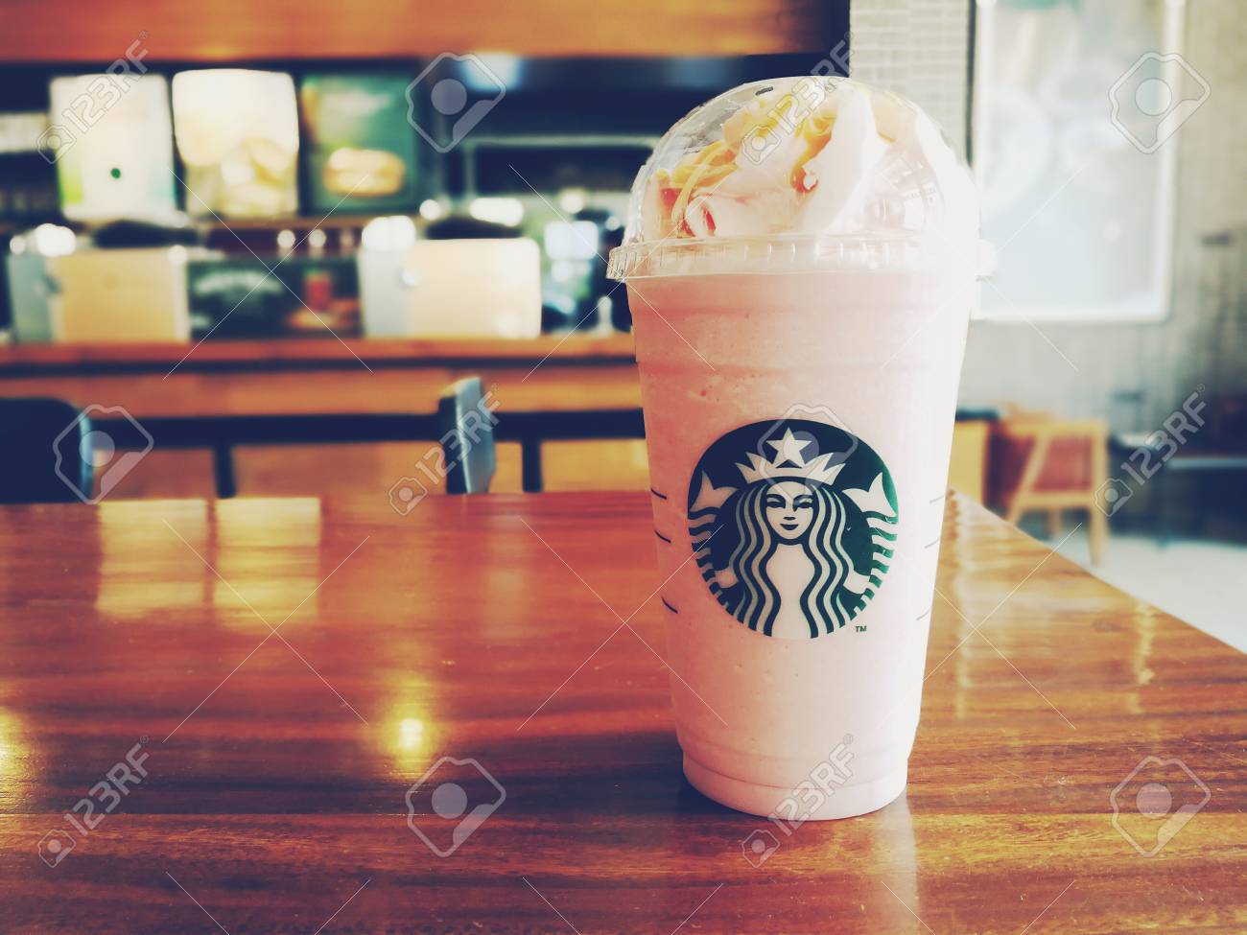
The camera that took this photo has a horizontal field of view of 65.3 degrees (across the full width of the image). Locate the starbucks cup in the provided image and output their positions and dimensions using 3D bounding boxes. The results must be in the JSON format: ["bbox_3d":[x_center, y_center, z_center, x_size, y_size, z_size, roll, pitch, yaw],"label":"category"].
[{"bbox_3d":[0.048,-0.007,0.271,0.102,0.193,0.102,-1,8,0],"label":"starbucks cup"}]

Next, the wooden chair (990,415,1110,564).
[{"bbox_3d":[1.635,0.043,4.089,0.530,0.640,0.580,-1,8,-2],"label":"wooden chair"}]

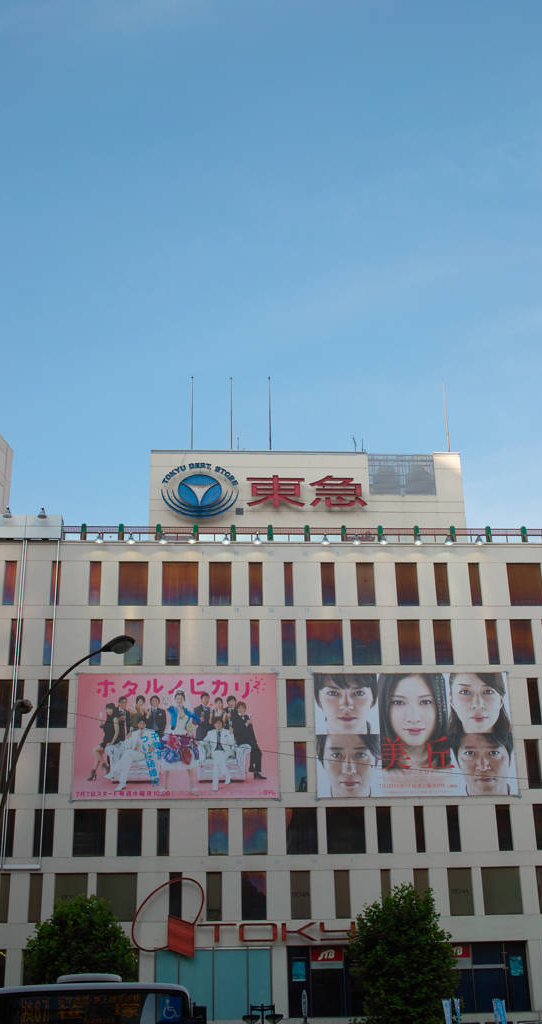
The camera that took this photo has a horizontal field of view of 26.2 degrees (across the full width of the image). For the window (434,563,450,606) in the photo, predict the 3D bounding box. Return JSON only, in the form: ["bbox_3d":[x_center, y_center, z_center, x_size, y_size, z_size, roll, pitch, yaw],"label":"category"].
[{"bbox_3d":[11.024,4.683,75.041,0.849,2.875,0.150,0,-21,-4],"label":"window"}]

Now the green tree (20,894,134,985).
[{"bbox_3d":[-7.113,17.825,43.128,4.268,7.023,4.268,0,-24,-4],"label":"green tree"}]

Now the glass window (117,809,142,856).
[{"bbox_3d":[-8.055,18.241,66.426,1.391,2.614,0.200,0,-20,-4],"label":"glass window"}]

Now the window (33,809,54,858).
[{"bbox_3d":[-12.897,18.192,66.113,1.137,2.607,0.200,0,-20,-4],"label":"window"}]

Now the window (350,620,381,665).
[{"bbox_3d":[5.808,7.938,71.191,1.815,2.833,0.200,0,-20,-4],"label":"window"}]

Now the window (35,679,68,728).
[{"bbox_3d":[-13.203,11.636,70.677,1.824,2.901,0.150,0,-21,-4],"label":"window"}]

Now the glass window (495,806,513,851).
[{"bbox_3d":[13.584,18.359,67.861,0.872,2.612,0.200,0,-20,-4],"label":"glass window"}]

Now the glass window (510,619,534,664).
[{"bbox_3d":[15.435,7.957,71.395,1.346,2.839,0.150,0,-23,-3],"label":"glass window"}]

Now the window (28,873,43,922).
[{"bbox_3d":[-13.166,21.641,65.307,0.701,2.620,0.150,0,-24,-4],"label":"window"}]

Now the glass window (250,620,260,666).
[{"bbox_3d":[-0.972,8.105,72.148,0.563,2.941,0.150,0,-24,-4],"label":"glass window"}]

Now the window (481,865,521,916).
[{"bbox_3d":[13.683,22.378,68.877,2.293,2.672,0.150,0,-23,-4],"label":"window"}]

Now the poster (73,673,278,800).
[{"bbox_3d":[-5.550,13.272,69.213,11.956,7.518,0.150,0,-24,-4],"label":"poster"}]

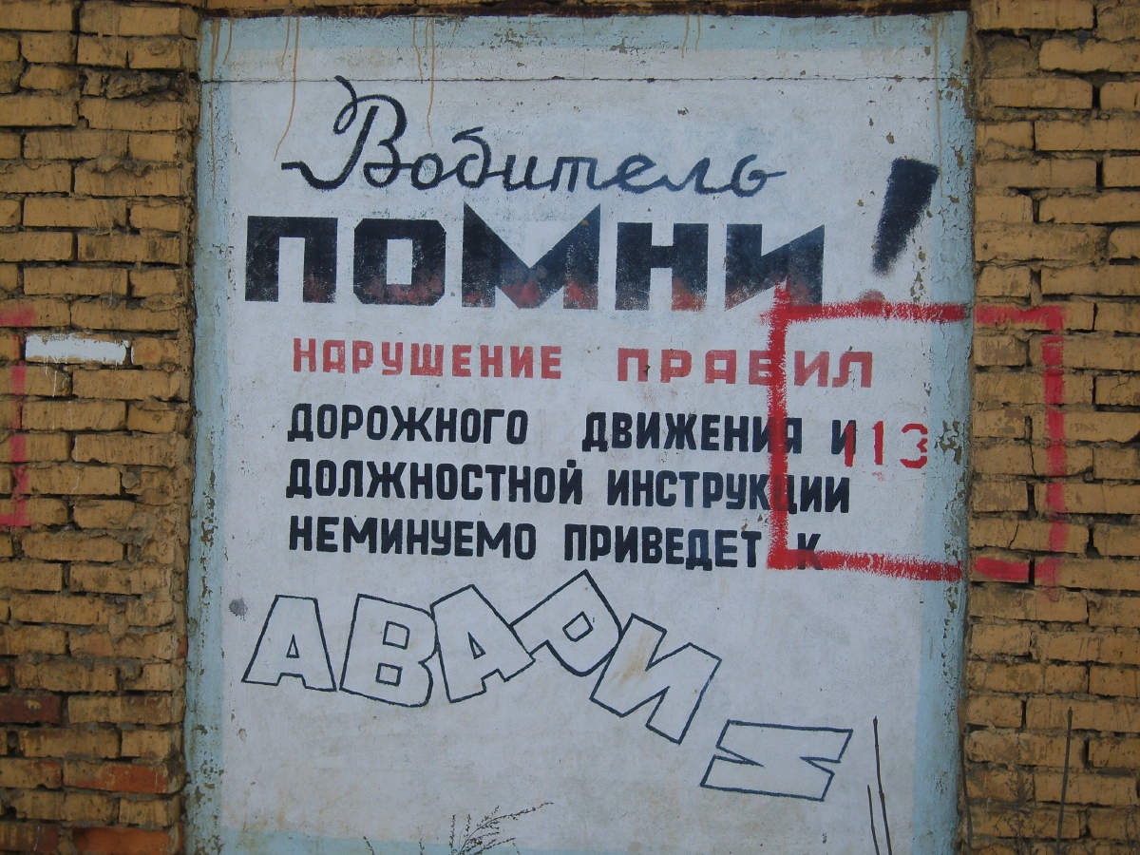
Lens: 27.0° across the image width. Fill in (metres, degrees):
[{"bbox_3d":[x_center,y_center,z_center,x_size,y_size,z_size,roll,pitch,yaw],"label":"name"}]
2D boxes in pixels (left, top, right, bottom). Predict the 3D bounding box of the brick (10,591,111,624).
[{"bbox_3d":[-1.172,0.421,5.577,0.250,0.065,0.120,1,1,11],"label":"brick"}]

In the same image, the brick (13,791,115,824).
[{"bbox_3d":[-1.162,0.874,5.521,0.247,0.066,0.120,1,0,8],"label":"brick"}]

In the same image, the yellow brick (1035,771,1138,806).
[{"bbox_3d":[1.126,0.782,5.200,0.232,0.066,0.120,1,0,8],"label":"yellow brick"}]

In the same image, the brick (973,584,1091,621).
[{"bbox_3d":[1.002,0.379,5.186,0.250,0.065,0.120,1,1,9],"label":"brick"}]

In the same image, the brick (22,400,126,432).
[{"bbox_3d":[-1.135,-0.028,5.532,0.250,0.065,0.120,1,1,9],"label":"brick"}]

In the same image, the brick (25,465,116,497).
[{"bbox_3d":[-1.157,0.123,5.621,0.250,0.065,0.120,1,1,10],"label":"brick"}]

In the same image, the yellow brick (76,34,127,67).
[{"bbox_3d":[-1.060,-0.870,5.568,0.123,0.068,0.205,1,2,10],"label":"yellow brick"}]

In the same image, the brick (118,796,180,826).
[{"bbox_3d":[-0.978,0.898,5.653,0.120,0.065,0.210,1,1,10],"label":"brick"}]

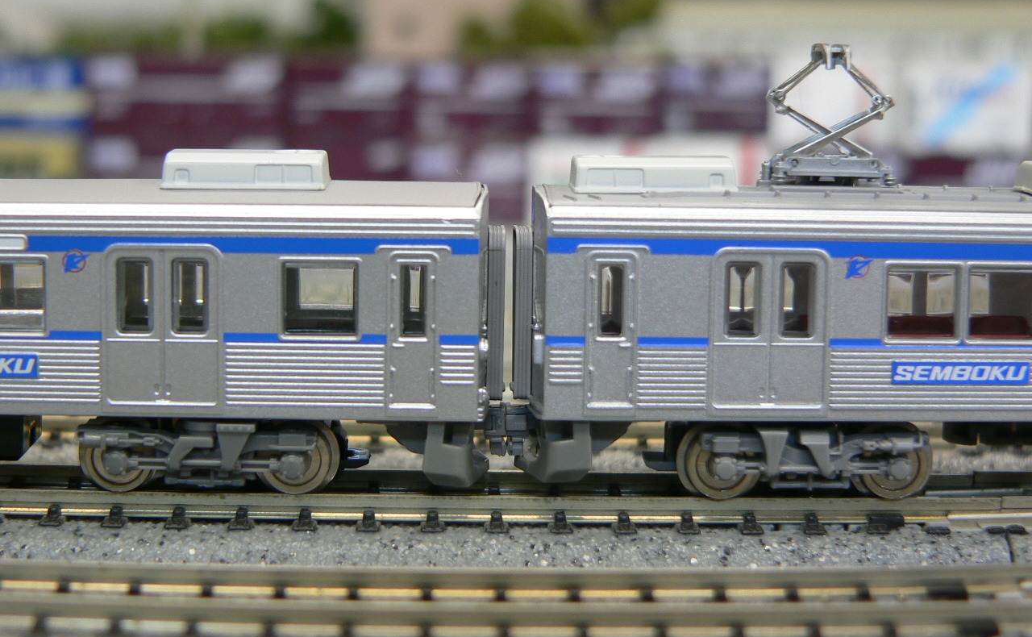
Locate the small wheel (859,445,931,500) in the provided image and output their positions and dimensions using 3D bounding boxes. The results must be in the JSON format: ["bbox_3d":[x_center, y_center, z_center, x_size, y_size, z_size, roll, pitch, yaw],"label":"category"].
[{"bbox_3d":[0.031,0.012,0.170,0.007,0.007,0.002,0,7,-5],"label":"small wheel"}]

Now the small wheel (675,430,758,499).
[{"bbox_3d":[0.017,0.012,0.169,0.007,0.007,0.002,0,7,-5],"label":"small wheel"}]

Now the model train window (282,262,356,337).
[{"bbox_3d":[-0.015,-0.002,0.163,0.006,0.006,0.001,1,7,4],"label":"model train window"}]

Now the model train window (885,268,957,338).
[{"bbox_3d":[0.032,-0.001,0.164,0.006,0.006,0.001,0,7,-5],"label":"model train window"}]

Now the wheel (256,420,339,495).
[{"bbox_3d":[-0.018,0.011,0.169,0.007,0.007,0.002,1,7,4],"label":"wheel"}]

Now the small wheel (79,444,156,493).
[{"bbox_3d":[-0.032,0.011,0.170,0.007,0.007,0.002,1,7,4],"label":"small wheel"}]

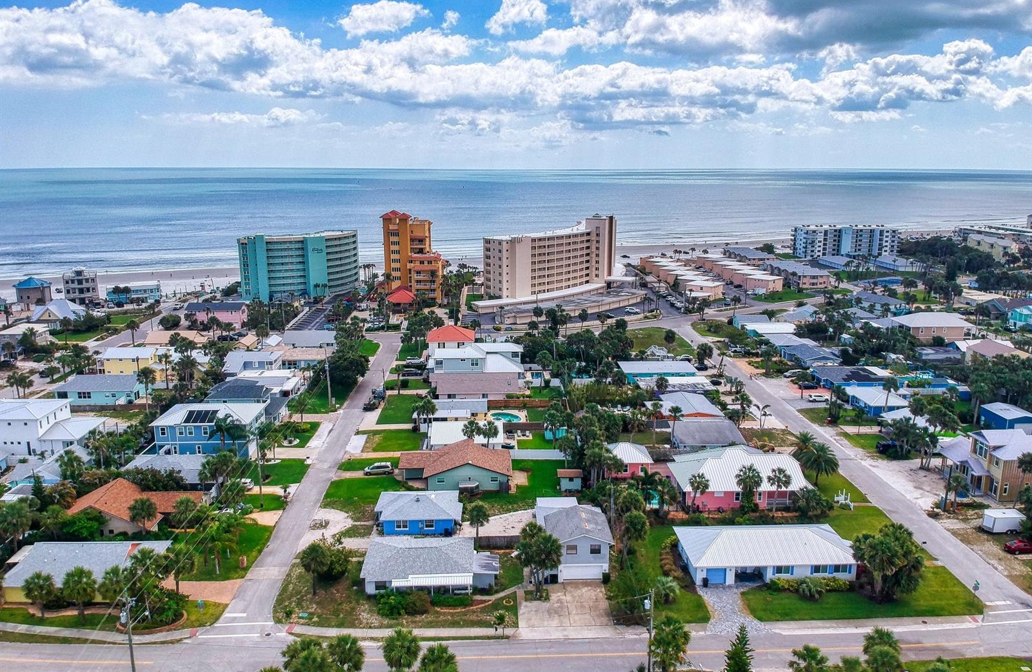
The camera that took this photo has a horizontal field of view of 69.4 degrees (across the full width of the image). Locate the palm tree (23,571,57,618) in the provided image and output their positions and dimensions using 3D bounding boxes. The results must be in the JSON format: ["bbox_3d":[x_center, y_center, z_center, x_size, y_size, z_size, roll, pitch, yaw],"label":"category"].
[{"bbox_3d":[-53.818,29.592,84.575,3.920,5.560,3.920,0,13,0],"label":"palm tree"}]

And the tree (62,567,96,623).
[{"bbox_3d":[-48.774,29.247,83.556,3.960,6.700,3.960,0,13,0],"label":"tree"}]

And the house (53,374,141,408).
[{"bbox_3d":[-93.100,11.840,170.280,18.200,5.300,11.200,0,13,-2],"label":"house"}]

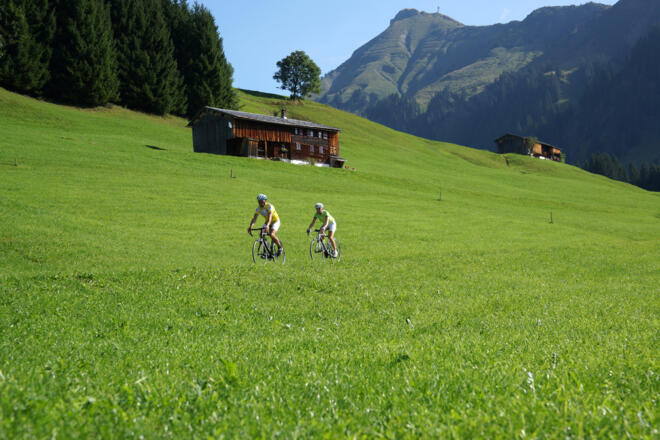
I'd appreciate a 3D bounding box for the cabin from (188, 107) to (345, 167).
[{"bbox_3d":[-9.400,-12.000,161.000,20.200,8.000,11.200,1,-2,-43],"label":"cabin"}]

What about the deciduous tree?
[{"bbox_3d":[-7.300,-31.400,240.000,10.400,10.900,10.200,0,-1,0],"label":"deciduous tree"}]

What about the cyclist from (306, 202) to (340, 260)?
[{"bbox_3d":[-0.110,0.360,29.200,0.520,1.620,1.680,-1,-1,29],"label":"cyclist"}]

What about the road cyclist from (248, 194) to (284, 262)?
[{"bbox_3d":[-1.510,0.240,27.200,0.530,1.750,1.680,-1,-1,27],"label":"road cyclist"}]

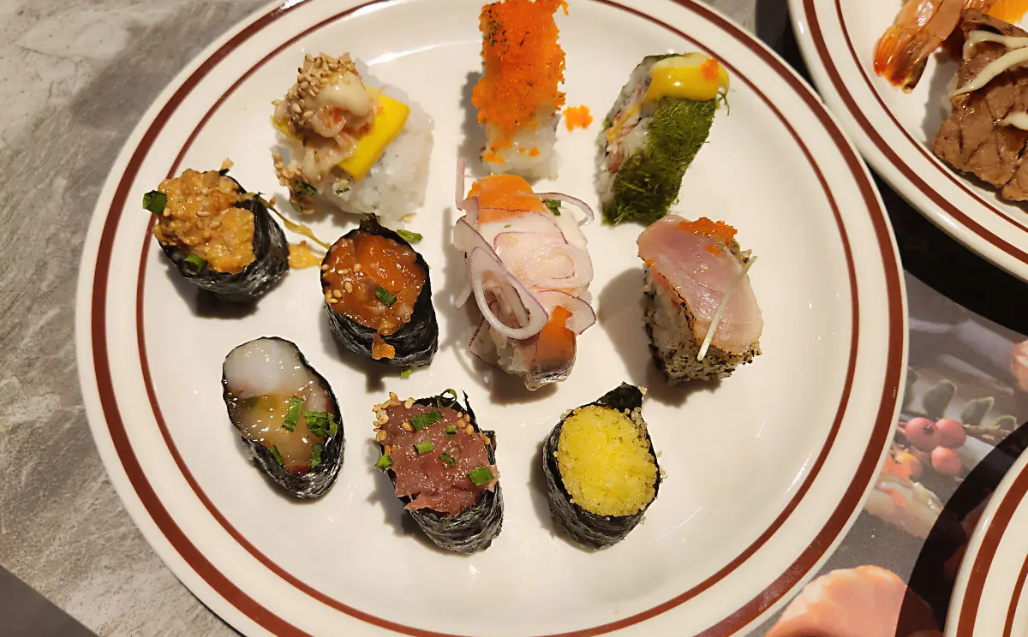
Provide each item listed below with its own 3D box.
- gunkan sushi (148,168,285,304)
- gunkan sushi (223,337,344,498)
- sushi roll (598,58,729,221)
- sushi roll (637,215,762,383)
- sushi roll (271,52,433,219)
[{"bbox_3d":[-0.097,-0.028,0.227,0.034,0.033,0.032,44,73,13],"label":"gunkan sushi"},{"bbox_3d":[-0.069,0.030,0.208,0.025,0.029,0.042,-22,72,-11],"label":"gunkan sushi"},{"bbox_3d":[0.051,-0.064,0.245,0.031,0.039,0.047,24,70,6],"label":"sushi roll"},{"bbox_3d":[0.061,-0.006,0.228,0.027,0.030,0.048,-7,70,-6],"label":"sushi roll"},{"bbox_3d":[-0.054,-0.061,0.237,0.044,0.040,0.034,20,70,5],"label":"sushi roll"}]

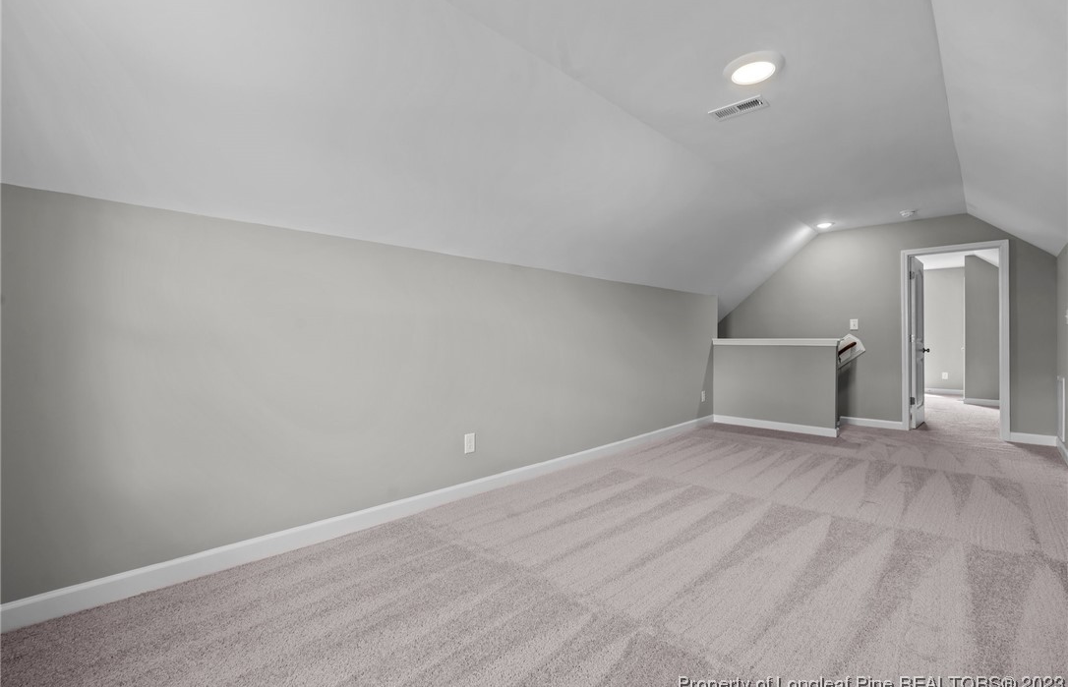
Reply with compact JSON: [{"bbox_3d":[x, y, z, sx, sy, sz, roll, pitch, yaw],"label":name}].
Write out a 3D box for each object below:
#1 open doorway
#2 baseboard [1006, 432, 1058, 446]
[{"bbox_3d":[4.692,-0.030,5.315,0.901,2.114,0.150,0,0,44],"label":"open doorway"},{"bbox_3d":[5.096,0.977,4.842,0.330,0.100,0.020,0,0,44],"label":"baseboard"}]

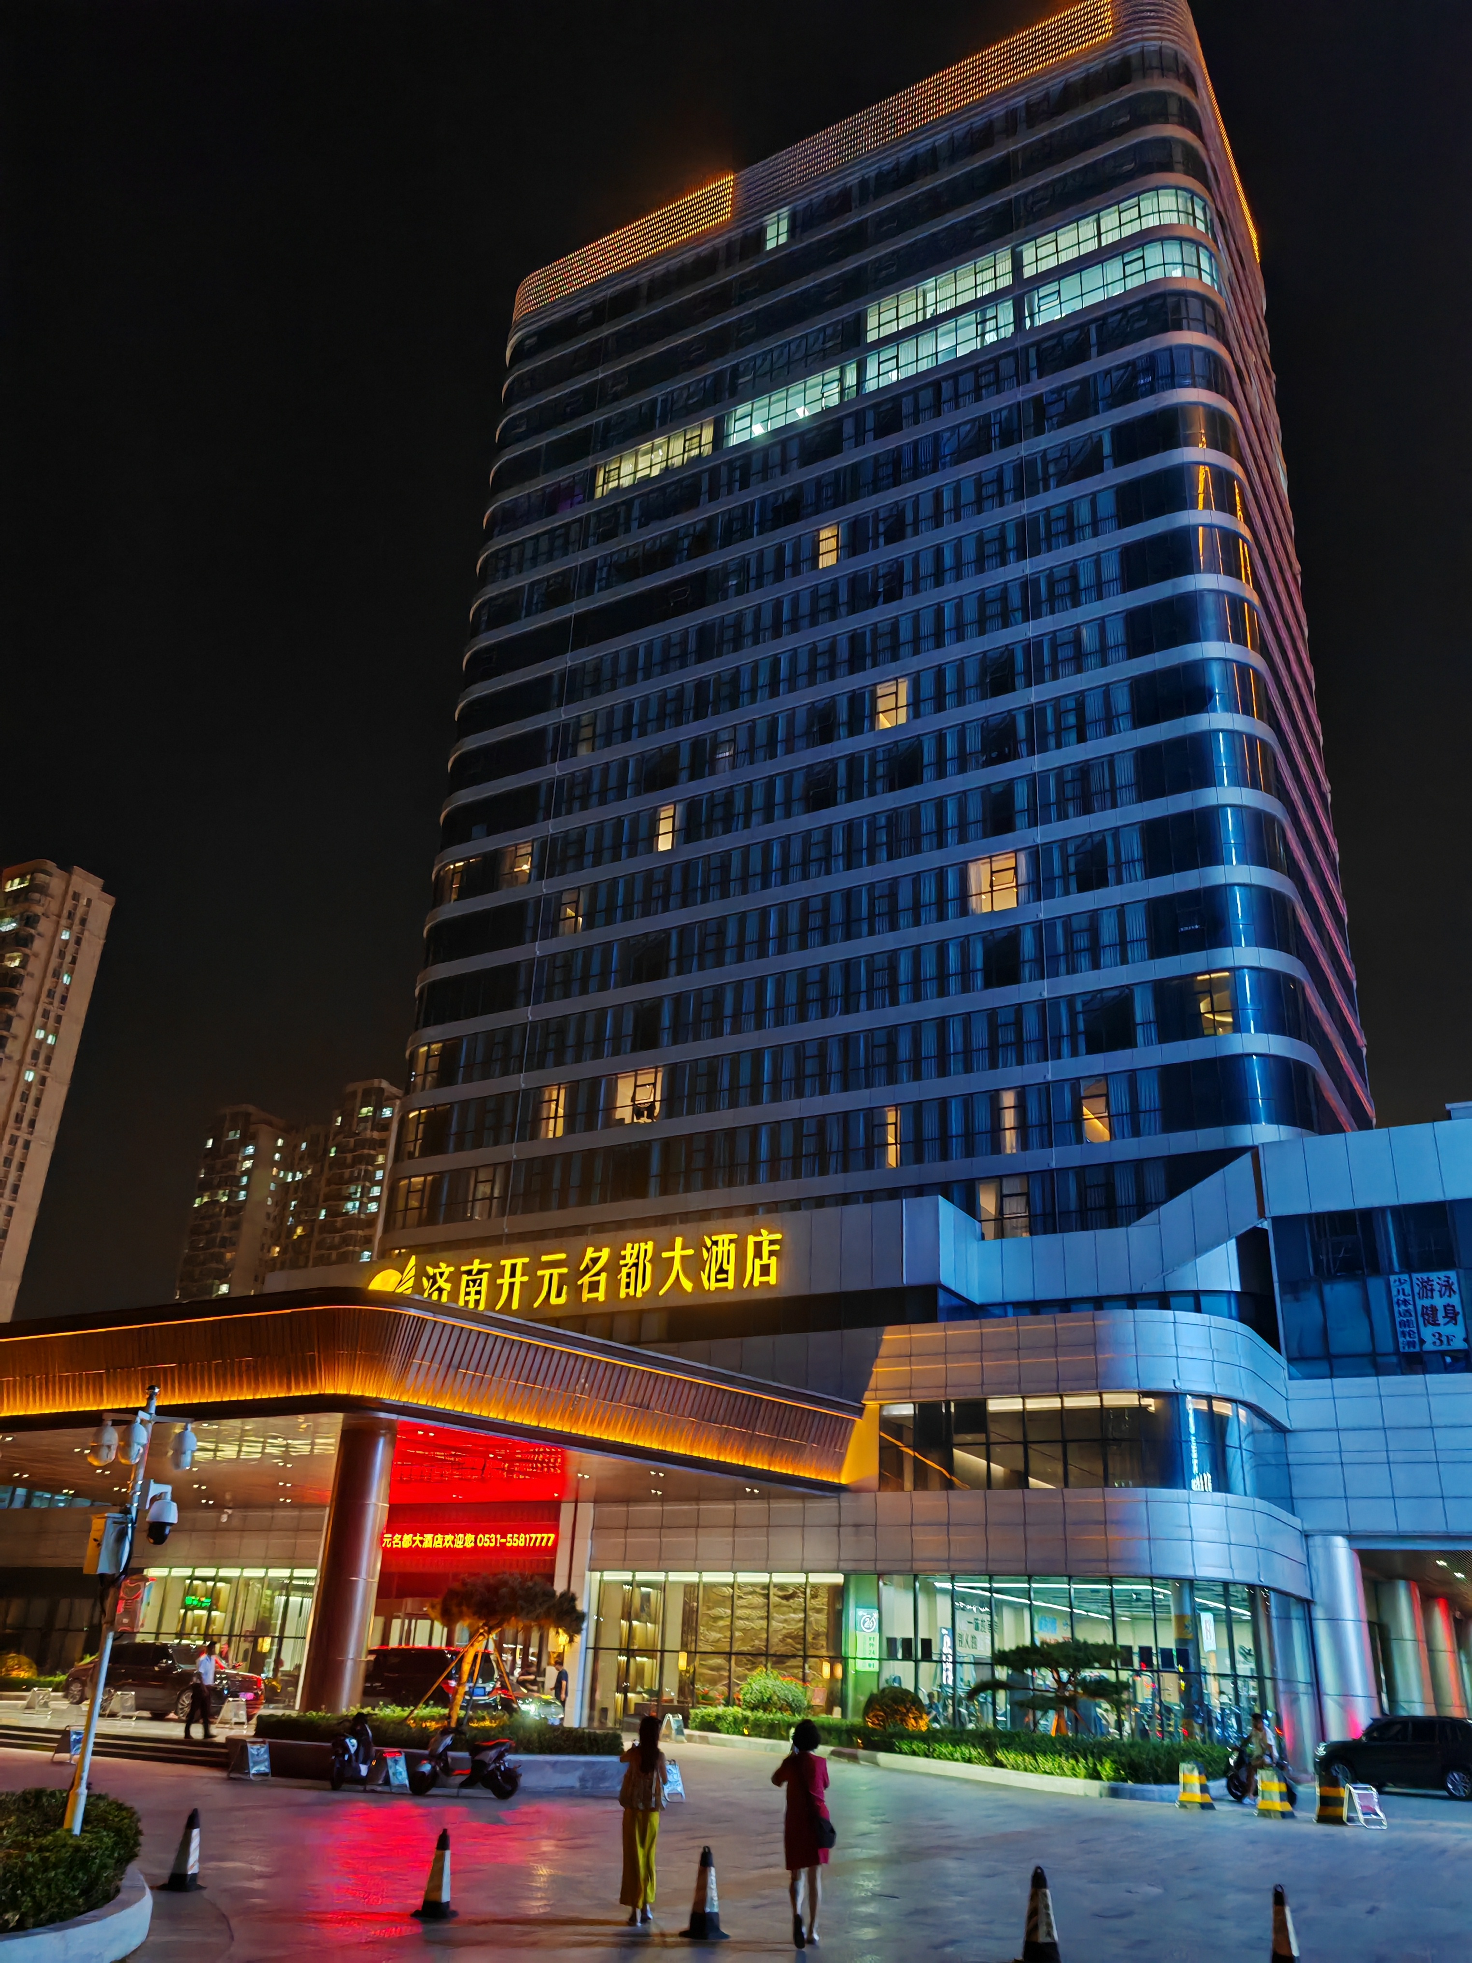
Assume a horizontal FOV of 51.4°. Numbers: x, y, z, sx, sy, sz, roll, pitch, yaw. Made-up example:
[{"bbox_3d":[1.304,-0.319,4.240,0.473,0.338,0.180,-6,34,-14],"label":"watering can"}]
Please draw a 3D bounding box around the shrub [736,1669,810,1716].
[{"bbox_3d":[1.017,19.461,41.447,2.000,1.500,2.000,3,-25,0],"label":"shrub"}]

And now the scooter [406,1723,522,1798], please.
[{"bbox_3d":[-4.532,13.078,25.711,1.850,1.080,0.700,3,-25,0],"label":"scooter"}]

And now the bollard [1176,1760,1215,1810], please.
[{"bbox_3d":[8.148,14.256,27.116,0.530,0.760,0.530,24,-33,-38],"label":"bollard"}]

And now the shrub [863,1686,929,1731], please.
[{"bbox_3d":[3.975,18.285,38.159,1.650,1.400,1.650,3,-25,0],"label":"shrub"}]

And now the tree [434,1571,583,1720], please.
[{"bbox_3d":[-4.576,13.361,30.157,2.900,2.800,2.500,3,-25,0],"label":"tree"}]

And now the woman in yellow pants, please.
[{"bbox_3d":[-0.793,7.289,13.389,0.430,1.600,0.380,6,-25,-7],"label":"woman in yellow pants"}]

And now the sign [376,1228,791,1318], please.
[{"bbox_3d":[-6.762,11.028,58.113,19.343,2.600,0.300,-11,-29,28],"label":"sign"}]

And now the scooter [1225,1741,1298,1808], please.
[{"bbox_3d":[10.032,15.135,29.257,1.500,1.060,0.660,-8,-27,22],"label":"scooter"}]

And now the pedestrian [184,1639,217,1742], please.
[{"bbox_3d":[-10.119,13.460,29.139,0.500,1.720,0.480,1,-25,5],"label":"pedestrian"}]

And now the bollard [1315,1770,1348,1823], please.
[{"bbox_3d":[10.199,13.977,26.287,0.500,0.740,0.480,-6,-26,18],"label":"bollard"}]

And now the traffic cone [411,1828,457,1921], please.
[{"bbox_3d":[-2.641,7.874,13.559,0.360,0.680,0.360,-4,-26,14],"label":"traffic cone"}]

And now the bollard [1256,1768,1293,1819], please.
[{"bbox_3d":[9.343,14.095,26.576,0.530,0.760,0.530,24,-33,-38],"label":"bollard"}]

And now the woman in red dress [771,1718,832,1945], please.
[{"bbox_3d":[0.567,6.983,12.618,0.480,1.630,0.420,3,-25,0],"label":"woman in red dress"}]

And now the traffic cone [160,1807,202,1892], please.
[{"bbox_3d":[-4.944,7.786,13.755,0.370,0.640,0.370,10,-26,-14],"label":"traffic cone"}]

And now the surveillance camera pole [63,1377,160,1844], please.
[{"bbox_3d":[-4.487,4.524,10.958,0.780,3.200,0.600,11,-26,-17],"label":"surveillance camera pole"}]

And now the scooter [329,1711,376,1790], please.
[{"bbox_3d":[-6.334,12.681,25.279,0.680,1.120,1.700,1,-25,4],"label":"scooter"}]

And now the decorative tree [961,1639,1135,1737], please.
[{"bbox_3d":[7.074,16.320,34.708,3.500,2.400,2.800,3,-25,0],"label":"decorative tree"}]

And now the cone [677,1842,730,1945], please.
[{"bbox_3d":[-0.245,7.428,12.503,0.370,0.650,0.370,3,-25,1],"label":"cone"}]

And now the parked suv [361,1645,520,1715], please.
[{"bbox_3d":[-8.139,17.289,37.483,4.900,1.800,1.920,-13,-29,30],"label":"parked suv"}]

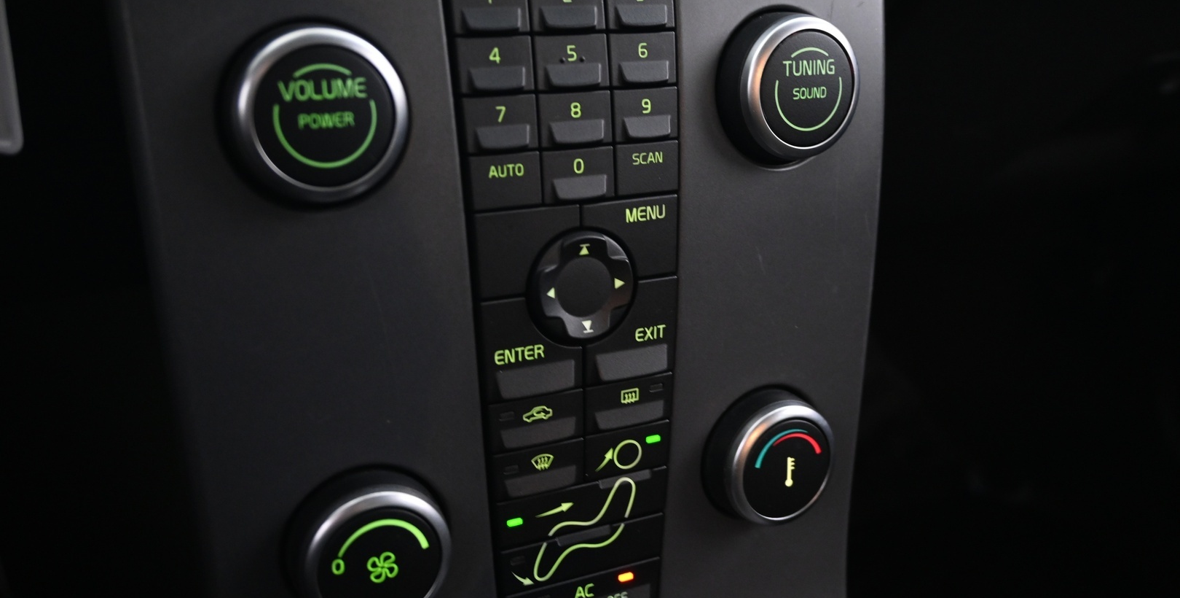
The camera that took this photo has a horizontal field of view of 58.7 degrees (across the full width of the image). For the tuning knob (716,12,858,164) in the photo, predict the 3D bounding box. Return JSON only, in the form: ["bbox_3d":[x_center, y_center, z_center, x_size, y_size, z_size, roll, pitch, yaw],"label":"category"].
[{"bbox_3d":[0.056,-0.057,0.286,0.041,0.041,0.014,-8,14,-24],"label":"tuning knob"}]

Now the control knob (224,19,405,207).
[{"bbox_3d":[-0.060,-0.041,0.234,0.041,0.041,0.014,-8,14,-24],"label":"control knob"}]

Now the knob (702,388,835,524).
[{"bbox_3d":[0.055,0.048,0.312,0.041,0.041,0.014,-8,16,-24],"label":"knob"}]

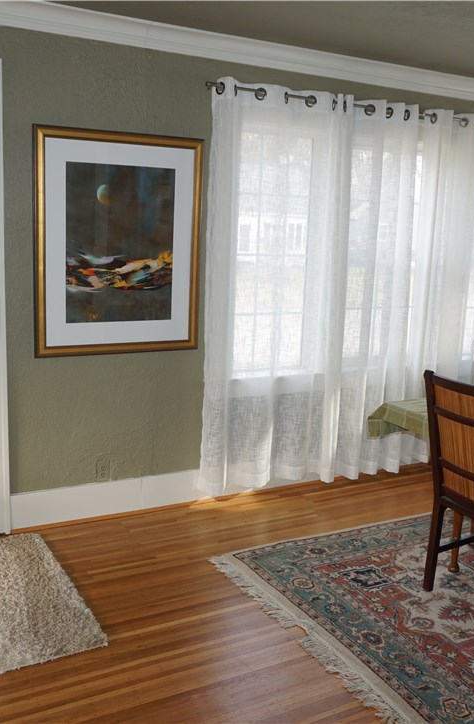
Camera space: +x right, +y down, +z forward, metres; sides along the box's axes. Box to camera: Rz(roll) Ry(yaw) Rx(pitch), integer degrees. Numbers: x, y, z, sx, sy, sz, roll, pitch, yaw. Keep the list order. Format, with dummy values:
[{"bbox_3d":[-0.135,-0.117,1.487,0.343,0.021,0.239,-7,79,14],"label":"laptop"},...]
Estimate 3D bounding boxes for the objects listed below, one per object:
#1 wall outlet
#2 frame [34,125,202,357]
[{"bbox_3d":[-0.686,0.565,3.733,0.071,0.114,0.010,-4,13,-28],"label":"wall outlet"},{"bbox_3d":[-0.563,-0.567,3.540,0.846,1.061,0.030,-4,13,-28],"label":"frame"}]

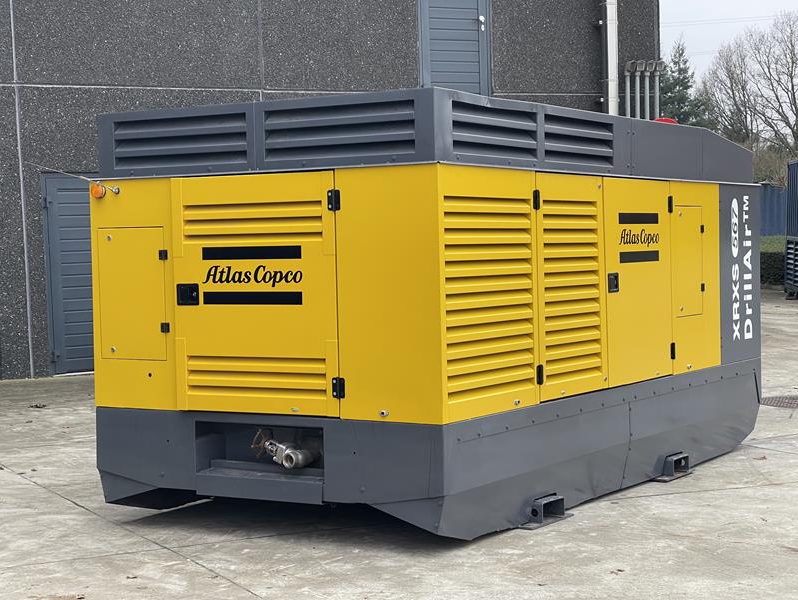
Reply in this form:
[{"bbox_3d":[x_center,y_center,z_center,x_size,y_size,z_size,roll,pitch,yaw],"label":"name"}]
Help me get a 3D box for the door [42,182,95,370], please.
[{"bbox_3d":[-3.589,-0.275,17.180,1.020,2.255,0.090,-3,2,-24],"label":"door"}]

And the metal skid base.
[{"bbox_3d":[0.452,0.780,8.962,2.100,0.610,4.240,0,2,32],"label":"metal skid base"}]

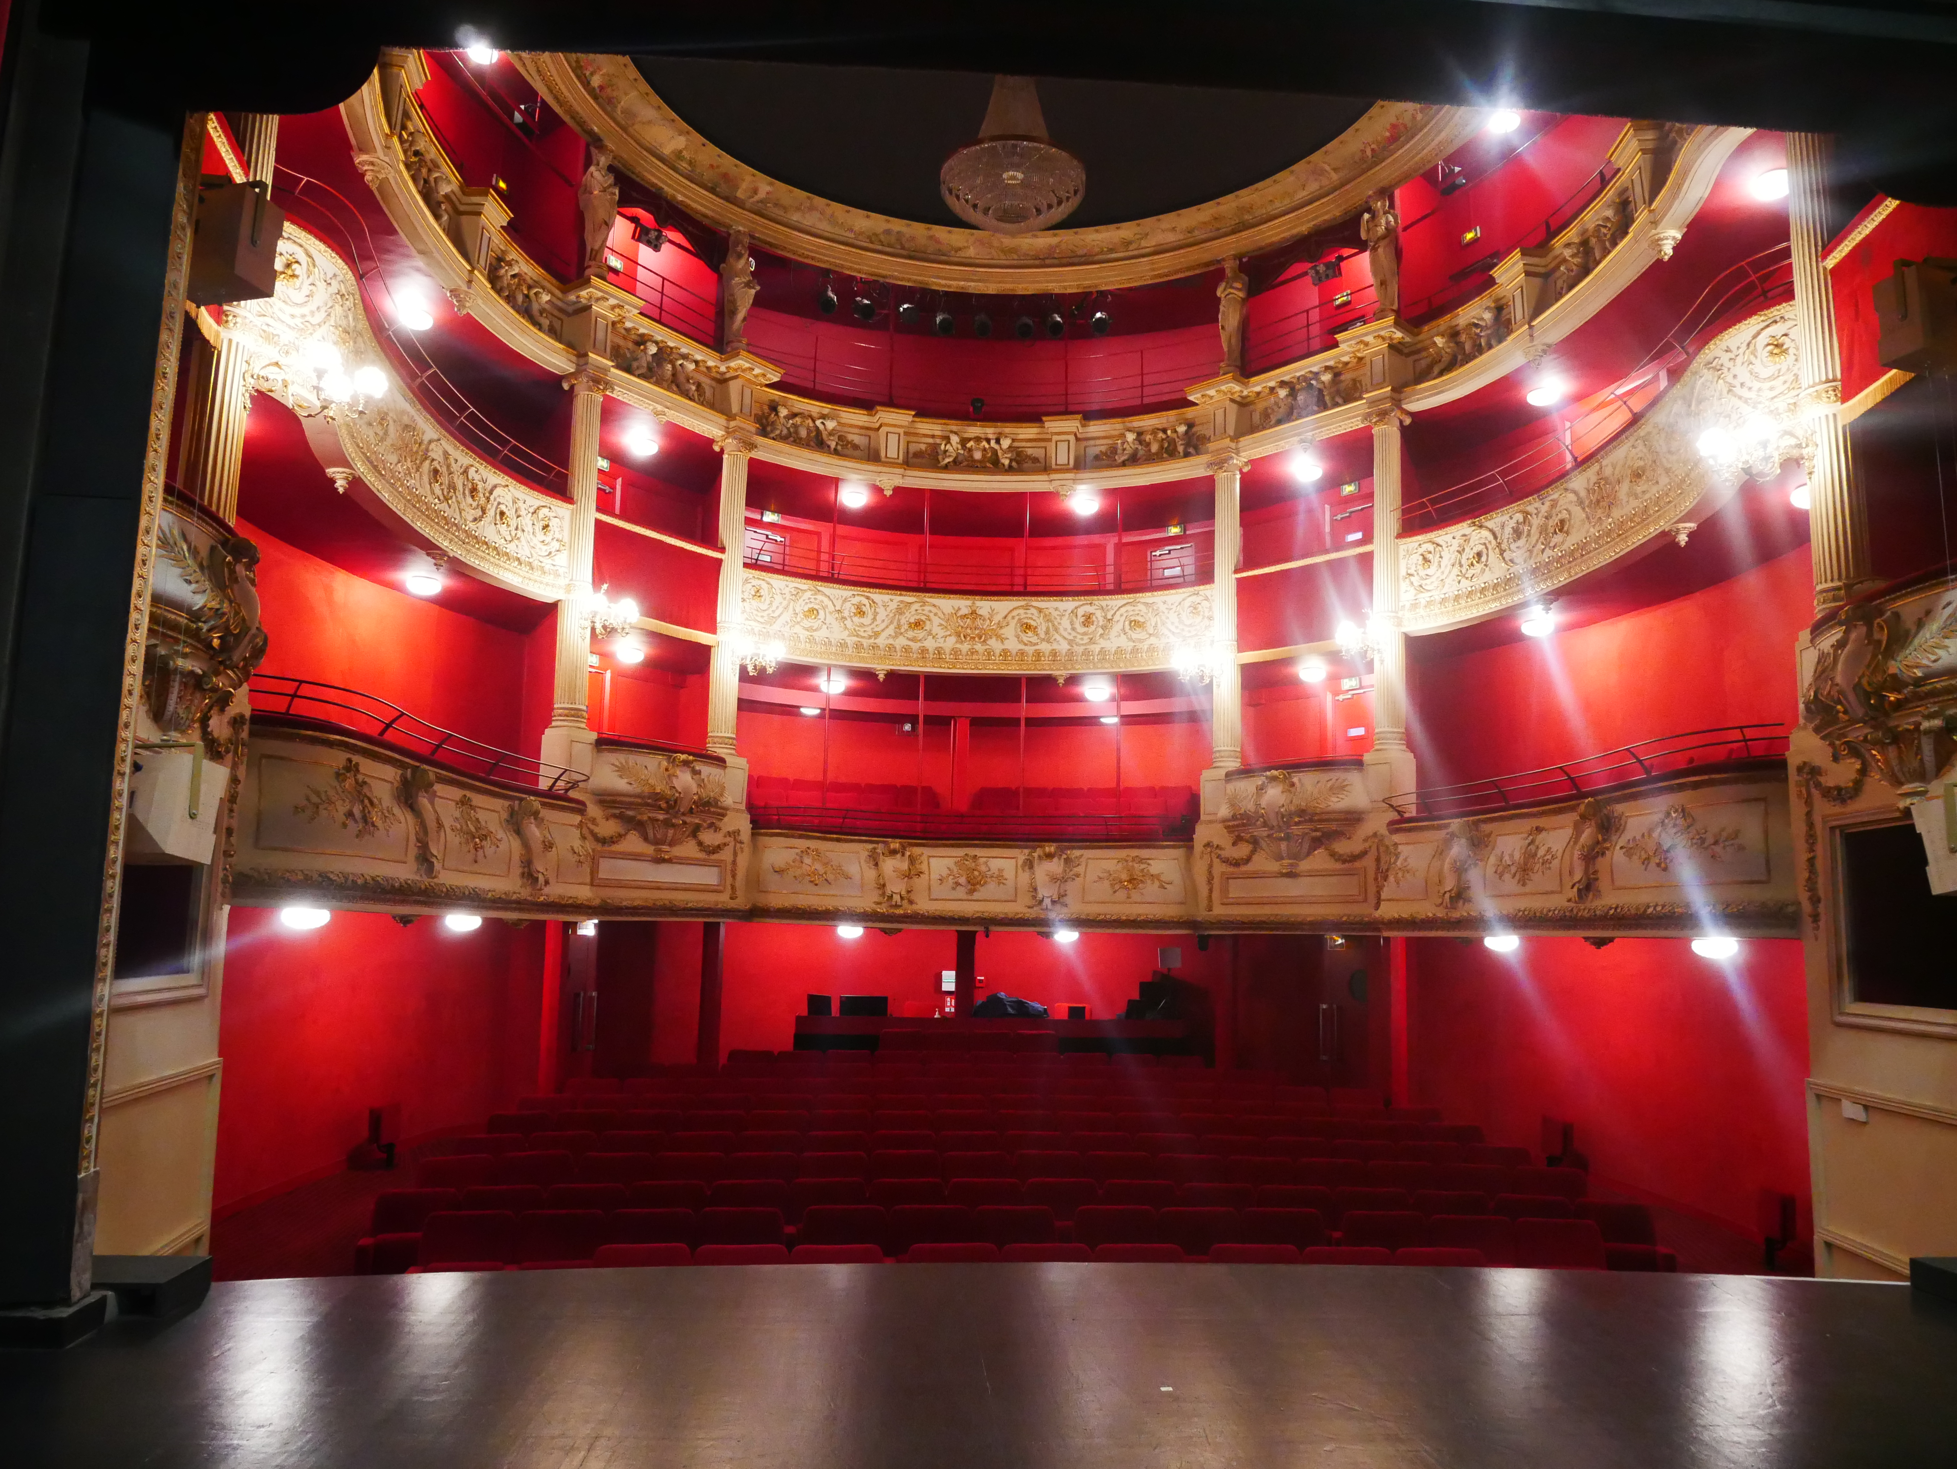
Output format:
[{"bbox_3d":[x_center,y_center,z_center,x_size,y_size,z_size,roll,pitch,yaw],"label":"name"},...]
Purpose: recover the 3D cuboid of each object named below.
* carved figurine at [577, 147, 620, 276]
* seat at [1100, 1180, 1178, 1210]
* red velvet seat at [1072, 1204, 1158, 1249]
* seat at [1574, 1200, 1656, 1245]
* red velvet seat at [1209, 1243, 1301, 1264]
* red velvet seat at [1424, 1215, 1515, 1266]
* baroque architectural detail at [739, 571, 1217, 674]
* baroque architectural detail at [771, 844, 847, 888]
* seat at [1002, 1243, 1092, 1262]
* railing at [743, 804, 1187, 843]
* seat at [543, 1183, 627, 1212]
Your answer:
[{"bbox_3d":[-3.812,-5.271,13.629,0.400,1.360,0.350,8,-10,-43],"label":"carved figurine"},{"bbox_3d":[1.105,3.487,9.114,0.540,0.880,0.580,1,-8,0],"label":"seat"},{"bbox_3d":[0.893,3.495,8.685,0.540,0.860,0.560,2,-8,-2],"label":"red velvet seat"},{"bbox_3d":[4.254,3.561,8.902,0.540,0.880,0.580,0,-8,10],"label":"seat"},{"bbox_3d":[1.580,3.350,7.566,0.540,0.880,0.580,1,-8,2],"label":"red velvet seat"},{"bbox_3d":[3.135,3.503,8.438,0.550,0.870,0.580,0,-8,6],"label":"red velvet seat"},{"bbox_3d":[0.002,-1.230,15.865,5.400,1.004,1.000,2,-8,-3],"label":"baroque architectural detail"},{"bbox_3d":[-1.908,1.503,15.435,0.928,0.505,0.130,5,-9,-27],"label":"baroque architectural detail"},{"bbox_3d":[0.408,3.390,7.662,0.550,0.870,0.580,2,-8,-3],"label":"seat"},{"bbox_3d":[-0.070,0.980,14.600,4.800,0.320,0.700,2,-8,-3],"label":"railing"},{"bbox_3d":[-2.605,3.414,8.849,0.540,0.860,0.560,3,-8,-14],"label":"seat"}]

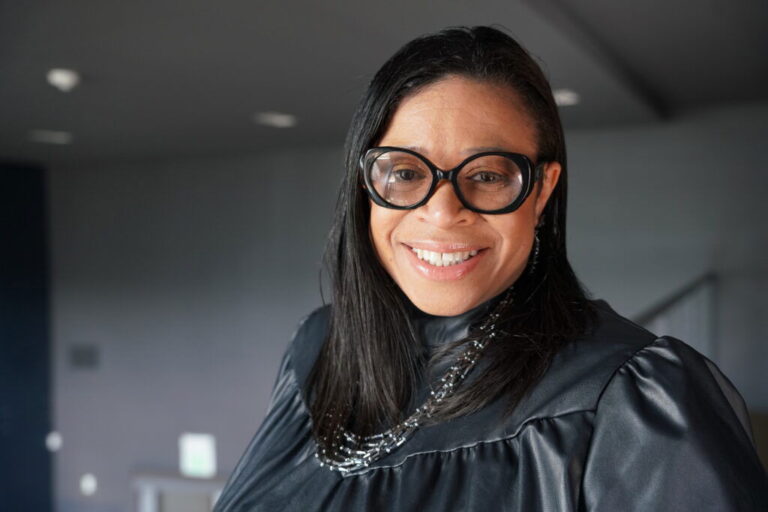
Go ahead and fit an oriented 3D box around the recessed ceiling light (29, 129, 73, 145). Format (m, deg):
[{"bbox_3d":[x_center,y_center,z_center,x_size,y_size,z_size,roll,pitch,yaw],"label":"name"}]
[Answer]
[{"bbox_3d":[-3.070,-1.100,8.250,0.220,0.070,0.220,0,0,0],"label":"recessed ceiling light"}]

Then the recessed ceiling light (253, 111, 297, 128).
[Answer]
[{"bbox_3d":[-0.880,-1.100,7.200,0.220,0.070,0.220,0,0,0],"label":"recessed ceiling light"}]

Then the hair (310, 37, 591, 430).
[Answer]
[{"bbox_3d":[0.060,-0.026,0.775,0.240,0.342,0.220,0,0,14],"label":"hair"}]

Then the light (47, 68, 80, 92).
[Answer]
[{"bbox_3d":[-1.970,-1.085,5.500,0.190,0.080,0.190,0,0,0],"label":"light"}]

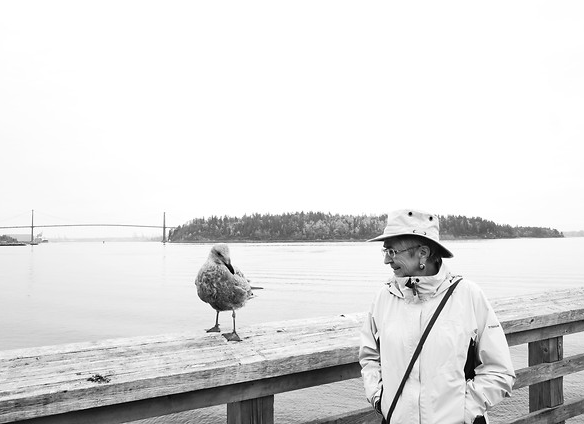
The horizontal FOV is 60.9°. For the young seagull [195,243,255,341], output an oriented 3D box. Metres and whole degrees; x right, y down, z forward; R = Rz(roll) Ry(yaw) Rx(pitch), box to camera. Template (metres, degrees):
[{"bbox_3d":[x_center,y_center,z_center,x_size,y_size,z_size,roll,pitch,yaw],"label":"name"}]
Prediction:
[{"bbox_3d":[-0.268,0.341,2.220,0.190,0.410,0.420,-2,-3,27],"label":"young seagull"}]

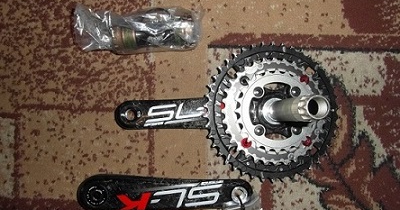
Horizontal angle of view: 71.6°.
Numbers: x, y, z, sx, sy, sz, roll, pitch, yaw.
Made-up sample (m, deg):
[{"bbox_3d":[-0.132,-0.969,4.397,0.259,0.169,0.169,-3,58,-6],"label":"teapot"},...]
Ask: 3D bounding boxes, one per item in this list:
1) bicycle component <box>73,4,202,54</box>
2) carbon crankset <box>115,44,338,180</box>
[{"bbox_3d":[-0.076,-0.093,0.336,0.160,0.045,0.062,-2,89,-1],"label":"bicycle component"},{"bbox_3d":[0.040,0.008,0.295,0.280,0.135,0.175,-1,88,-3],"label":"carbon crankset"}]

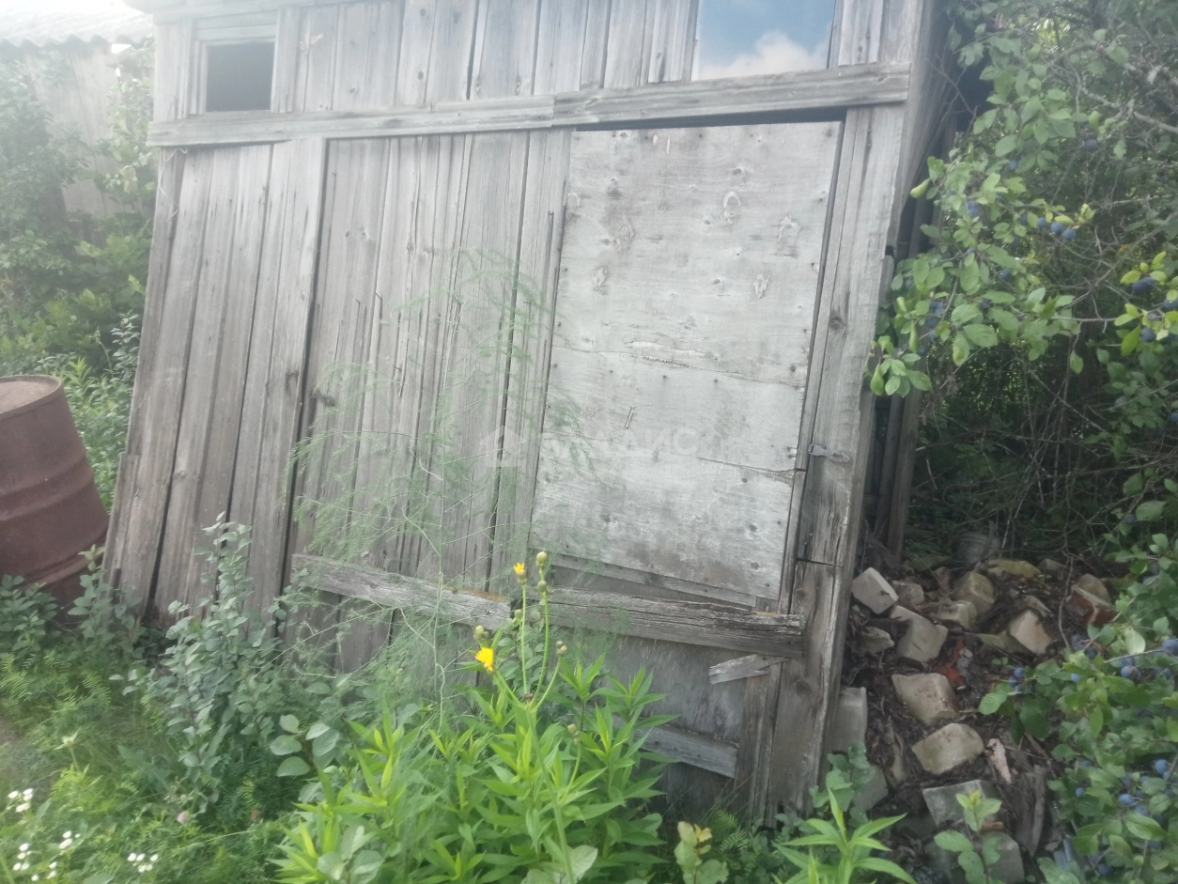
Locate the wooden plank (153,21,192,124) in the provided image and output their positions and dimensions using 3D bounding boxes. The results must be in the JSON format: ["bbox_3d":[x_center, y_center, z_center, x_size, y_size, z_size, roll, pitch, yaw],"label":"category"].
[{"bbox_3d":[-1.552,-1.383,3.563,0.150,0.381,0.025,-2,-4,26],"label":"wooden plank"}]

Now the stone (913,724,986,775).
[{"bbox_3d":[0.942,0.804,2.500,0.150,0.075,0.118,-6,13,-24],"label":"stone"}]

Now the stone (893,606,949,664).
[{"bbox_3d":[1.026,0.598,2.950,0.131,0.118,0.123,-2,12,-10],"label":"stone"}]

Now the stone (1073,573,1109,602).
[{"bbox_3d":[1.554,0.454,2.950,0.100,0.075,0.065,6,18,17],"label":"stone"}]

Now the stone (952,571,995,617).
[{"bbox_3d":[1.211,0.479,3.000,0.120,0.110,0.115,-18,28,-34],"label":"stone"}]

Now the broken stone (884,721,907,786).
[{"bbox_3d":[0.798,0.808,2.480,0.058,0.100,0.125,4,13,18],"label":"broken stone"}]

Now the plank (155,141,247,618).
[{"bbox_3d":[-1.278,-0.171,3.135,0.138,1.575,0.025,10,3,27],"label":"plank"}]

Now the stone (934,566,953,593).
[{"bbox_3d":[1.105,0.430,2.970,0.055,0.070,0.055,6,18,17],"label":"stone"}]

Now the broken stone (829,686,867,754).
[{"bbox_3d":[0.682,0.749,2.550,0.120,0.150,0.100,-8,24,-15],"label":"broken stone"}]

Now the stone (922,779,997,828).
[{"bbox_3d":[0.830,0.812,2.130,0.155,0.075,0.085,-4,17,-12],"label":"stone"}]

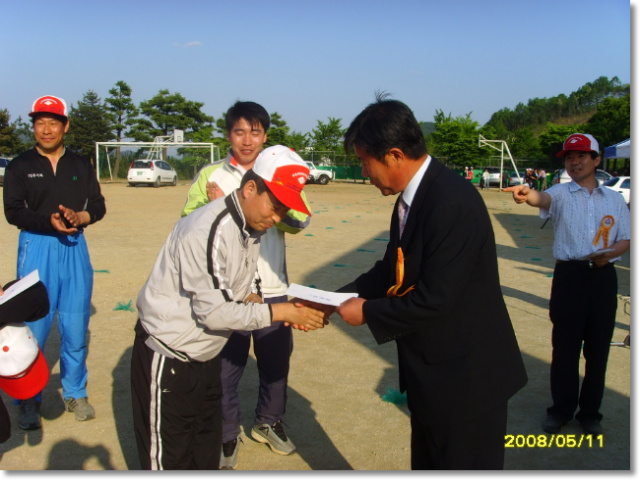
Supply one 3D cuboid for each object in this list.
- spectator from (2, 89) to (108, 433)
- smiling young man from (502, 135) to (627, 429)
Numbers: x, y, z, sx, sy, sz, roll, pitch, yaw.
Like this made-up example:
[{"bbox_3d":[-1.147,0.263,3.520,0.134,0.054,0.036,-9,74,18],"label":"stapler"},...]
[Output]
[{"bbox_3d":[-1.433,0.110,3.915,0.560,1.770,0.450,-1,6,-20],"label":"spectator"},{"bbox_3d":[1.364,0.242,3.902,0.680,1.650,0.680,3,6,13],"label":"smiling young man"}]

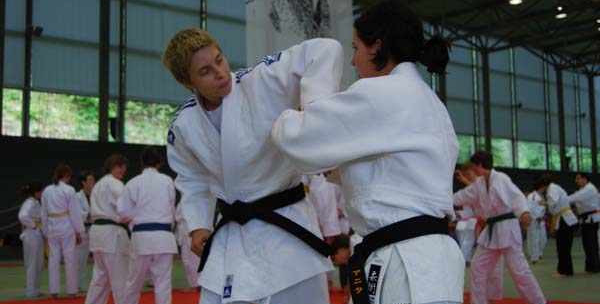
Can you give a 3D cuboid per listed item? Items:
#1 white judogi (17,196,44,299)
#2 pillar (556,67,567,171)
[{"bbox_3d":[-3.502,1.246,10.450,0.340,1.310,0.420,0,-5,-6],"label":"white judogi"},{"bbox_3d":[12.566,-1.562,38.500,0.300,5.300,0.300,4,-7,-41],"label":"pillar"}]

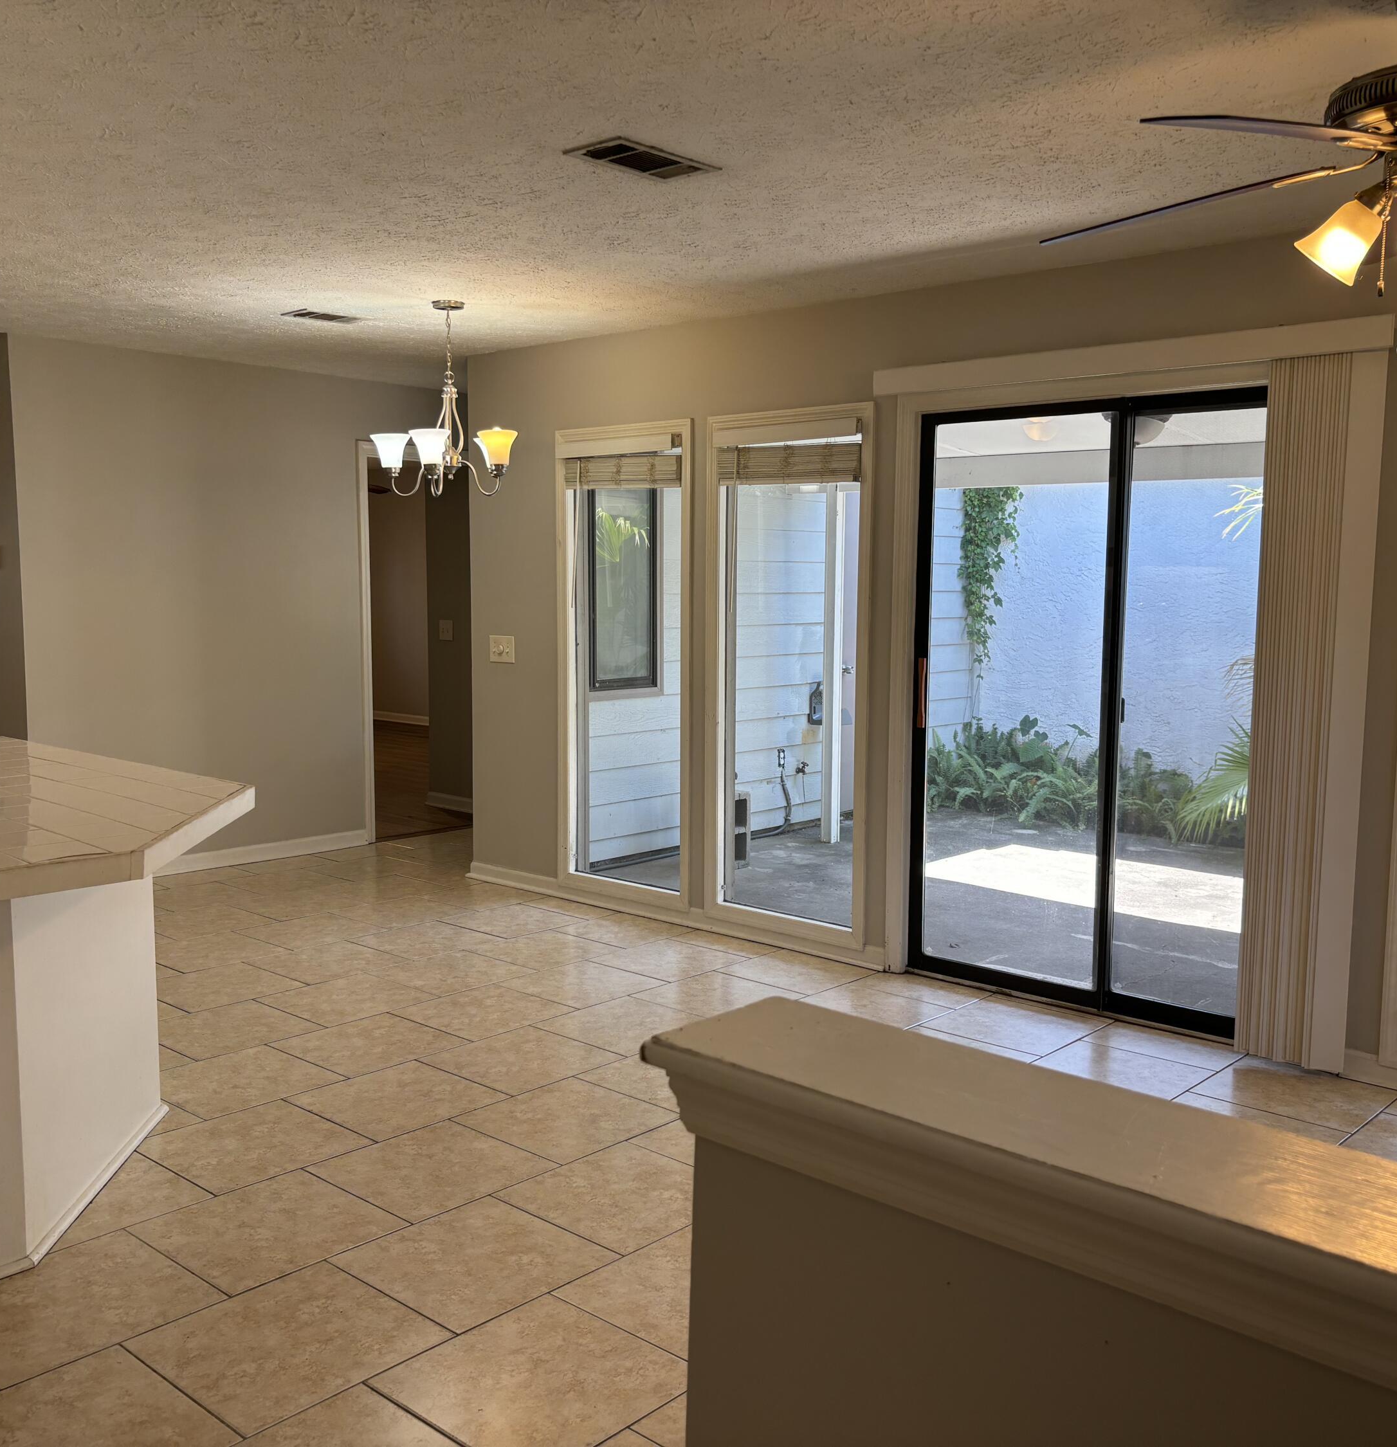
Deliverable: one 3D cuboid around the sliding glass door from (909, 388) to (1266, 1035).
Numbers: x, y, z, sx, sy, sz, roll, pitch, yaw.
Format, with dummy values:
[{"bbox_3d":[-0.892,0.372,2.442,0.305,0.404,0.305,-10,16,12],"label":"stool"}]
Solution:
[{"bbox_3d":[1.365,-0.045,4.821,1.471,2.023,0.100,6,8,42],"label":"sliding glass door"}]

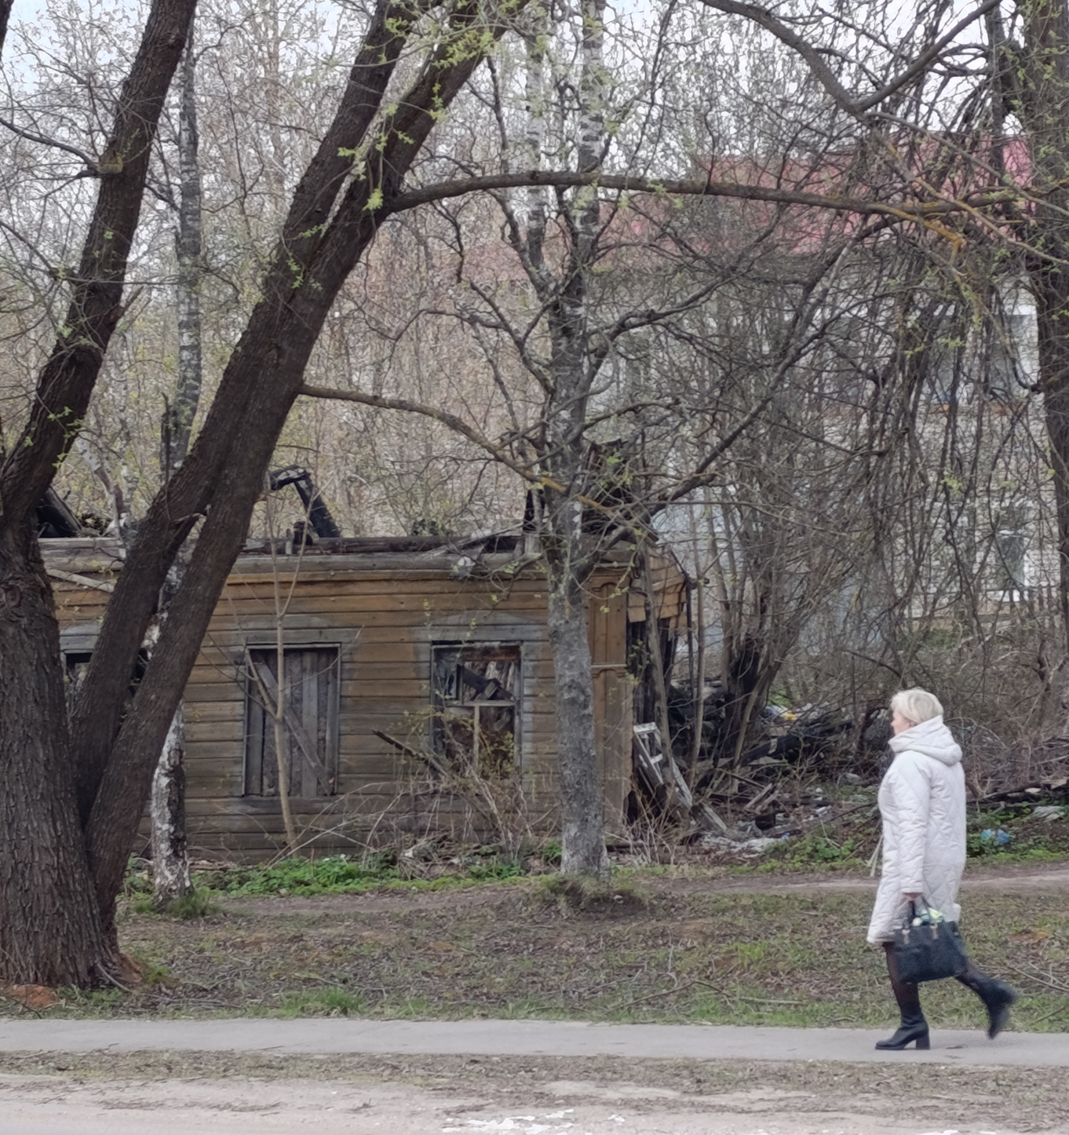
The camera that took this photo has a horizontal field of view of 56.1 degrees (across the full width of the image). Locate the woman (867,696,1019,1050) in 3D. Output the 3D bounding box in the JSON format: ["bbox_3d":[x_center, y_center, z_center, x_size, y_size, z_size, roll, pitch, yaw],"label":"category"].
[{"bbox_3d":[1.920,1.407,4.720,0.680,1.660,0.520,-1,-4,11],"label":"woman"}]

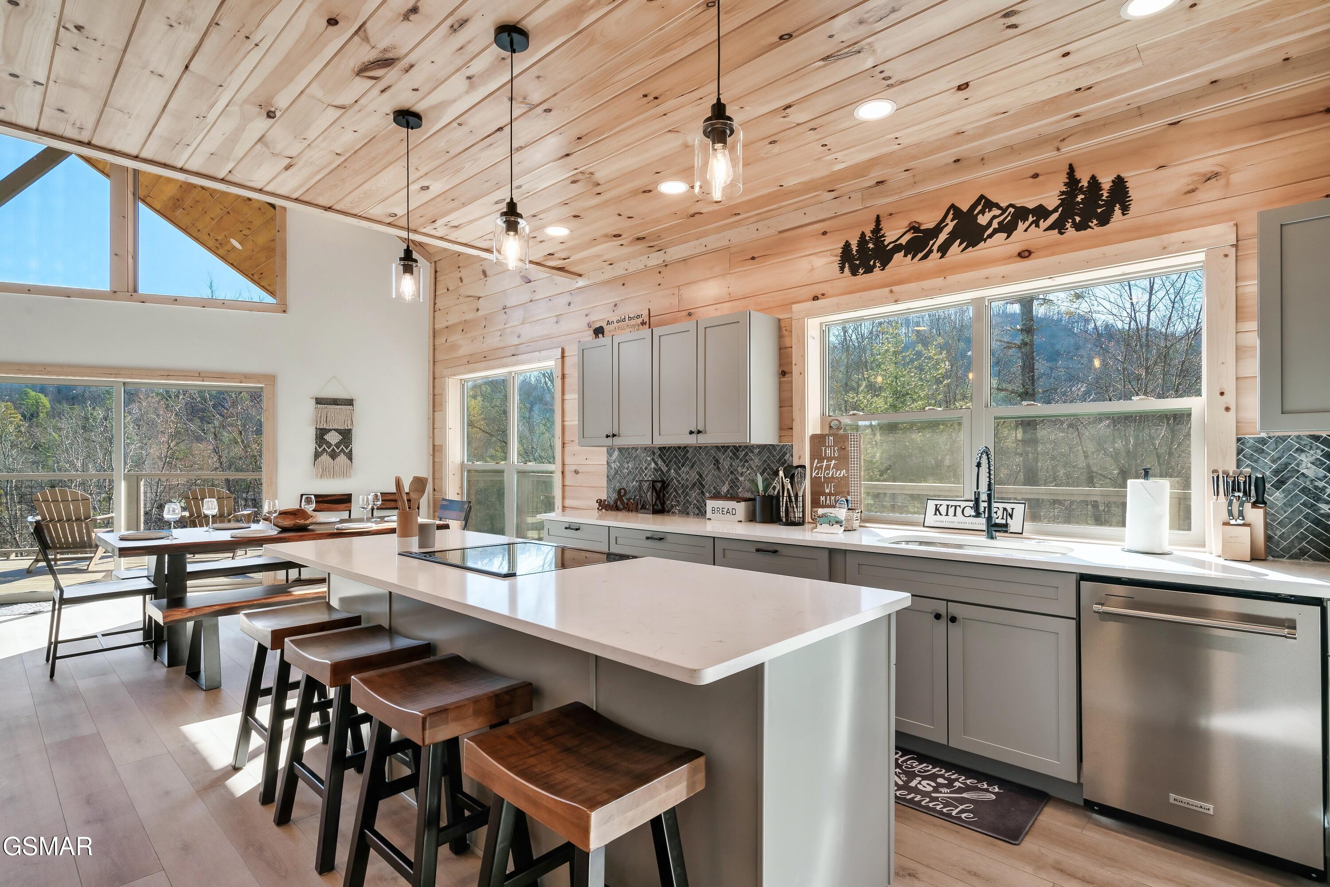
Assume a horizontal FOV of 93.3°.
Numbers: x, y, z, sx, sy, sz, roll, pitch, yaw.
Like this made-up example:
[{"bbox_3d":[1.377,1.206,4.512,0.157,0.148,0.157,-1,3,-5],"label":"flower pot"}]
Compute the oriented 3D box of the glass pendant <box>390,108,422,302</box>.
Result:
[{"bbox_3d":[-1.095,-0.989,2.665,0.121,0.790,0.121,-1,-2,42],"label":"glass pendant"}]

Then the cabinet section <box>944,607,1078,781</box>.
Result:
[{"bbox_3d":[1.533,0.950,2.671,0.447,0.595,0.600,-1,-1,41],"label":"cabinet section"}]

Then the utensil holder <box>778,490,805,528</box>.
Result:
[{"bbox_3d":[0.759,0.396,3.729,0.140,0.180,0.140,-1,-2,42],"label":"utensil holder"}]

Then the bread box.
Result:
[{"bbox_3d":[0.425,0.421,4.007,0.275,0.145,0.160,-1,-2,42],"label":"bread box"}]

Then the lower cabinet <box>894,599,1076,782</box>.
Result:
[{"bbox_3d":[1.385,0.955,2.833,0.905,0.620,0.620,-1,-2,42],"label":"lower cabinet"}]

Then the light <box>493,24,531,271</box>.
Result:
[{"bbox_3d":[-0.528,-0.997,2.162,0.121,0.805,0.121,0,-2,0],"label":"light"}]

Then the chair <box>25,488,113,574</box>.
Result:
[{"bbox_3d":[-7.329,1.042,7.799,0.730,0.970,0.830,1,-2,-25],"label":"chair"}]

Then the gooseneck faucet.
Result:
[{"bbox_3d":[1.498,0.230,2.910,0.120,0.436,0.270,-1,-2,42],"label":"gooseneck faucet"}]

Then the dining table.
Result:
[{"bbox_3d":[-2.890,1.032,4.777,1.050,0.760,2.070,-1,-2,42],"label":"dining table"}]

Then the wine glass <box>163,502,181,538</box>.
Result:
[{"bbox_3d":[-3.263,0.515,4.160,0.090,0.230,0.090,-1,-2,42],"label":"wine glass"}]

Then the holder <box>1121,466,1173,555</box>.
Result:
[{"bbox_3d":[1.948,0.264,2.537,0.170,0.348,0.170,-1,-2,42],"label":"holder"}]

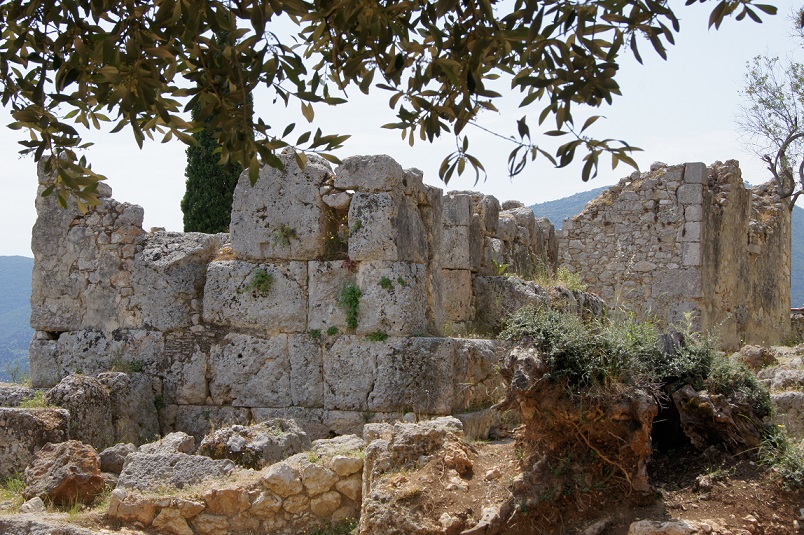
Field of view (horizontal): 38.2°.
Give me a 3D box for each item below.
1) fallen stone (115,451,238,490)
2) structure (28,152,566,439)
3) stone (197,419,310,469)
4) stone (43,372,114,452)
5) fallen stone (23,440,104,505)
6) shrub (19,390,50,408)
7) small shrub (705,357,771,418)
[{"bbox_3d":[-1.737,1.564,8.900,0.820,0.280,0.480,0,-1,6],"label":"fallen stone"},{"bbox_3d":[-0.860,0.280,15.600,5.900,3.100,5.000,0,-1,17],"label":"structure"},{"bbox_3d":[-1.292,1.532,10.100,0.920,0.380,0.580,0,-1,6],"label":"stone"},{"bbox_3d":[-3.223,1.439,11.600,0.620,0.700,0.580,0,-1,11],"label":"stone"},{"bbox_3d":[-2.567,1.554,8.800,0.560,0.430,0.480,0,-1,0],"label":"fallen stone"},{"bbox_3d":[-3.620,1.297,11.400,0.260,0.170,0.240,0,-1,0],"label":"shrub"},{"bbox_3d":[2.675,0.943,9.200,0.490,0.470,0.460,0,-1,0],"label":"small shrub"}]

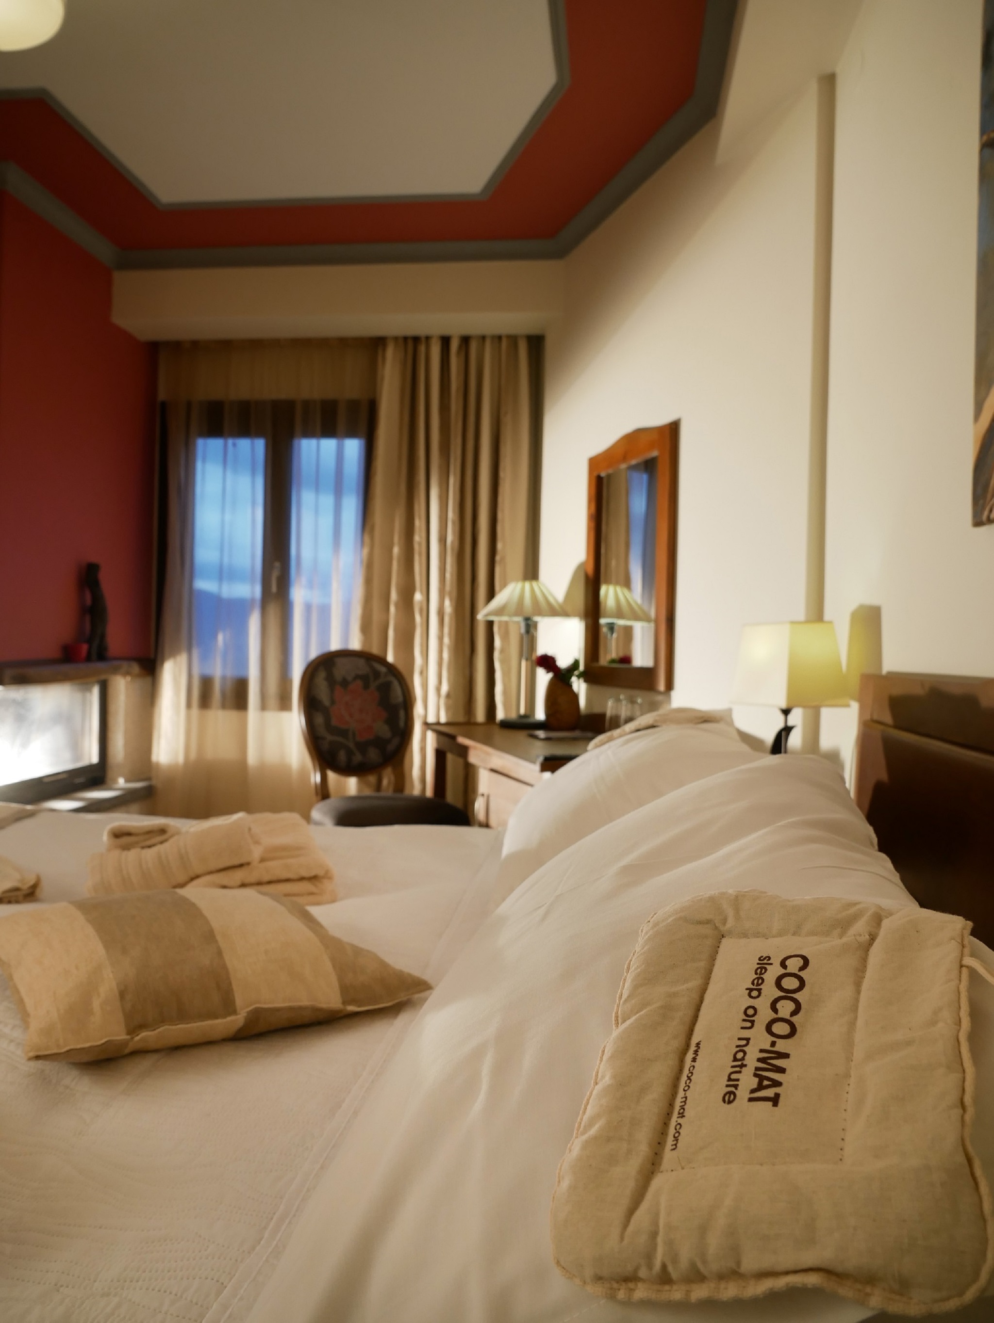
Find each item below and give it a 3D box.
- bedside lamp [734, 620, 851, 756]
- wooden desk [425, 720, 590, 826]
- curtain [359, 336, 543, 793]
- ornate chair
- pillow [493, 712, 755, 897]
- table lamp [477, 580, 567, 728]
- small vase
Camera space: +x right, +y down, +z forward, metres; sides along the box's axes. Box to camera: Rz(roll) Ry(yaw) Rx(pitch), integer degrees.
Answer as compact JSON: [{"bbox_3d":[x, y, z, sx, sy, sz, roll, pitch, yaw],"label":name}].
[{"bbox_3d":[0.677,0.158,2.133,0.195,0.500,0.195,1,1,-27],"label":"bedside lamp"},{"bbox_3d":[0.192,0.630,2.974,0.560,0.760,1.100,1,1,-21],"label":"wooden desk"},{"bbox_3d":[-0.202,-0.213,3.927,0.750,2.330,0.150,1,1,7],"label":"curtain"},{"bbox_3d":[-0.410,0.482,3.210,0.490,1.020,0.550,1,1,-30],"label":"ornate chair"},{"bbox_3d":[0.260,0.236,1.565,0.490,0.250,0.640,1,1,7],"label":"pillow"},{"bbox_3d":[0.115,-0.040,3.500,0.360,0.555,0.360,1,1,7],"label":"table lamp"},{"bbox_3d":[0.238,0.144,3.323,0.130,0.200,0.125,1,1,7],"label":"small vase"}]

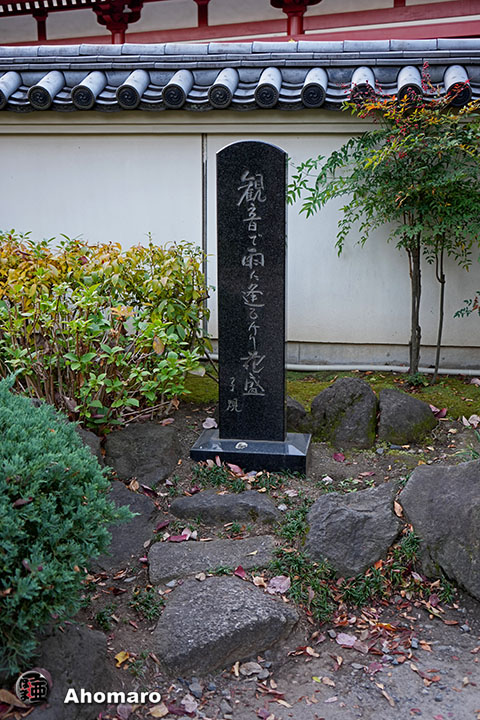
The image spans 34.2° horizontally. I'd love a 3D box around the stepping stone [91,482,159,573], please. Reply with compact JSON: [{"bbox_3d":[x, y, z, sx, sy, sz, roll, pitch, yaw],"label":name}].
[{"bbox_3d":[-0.460,0.621,2.944,0.271,0.261,0.403,0,12,0],"label":"stepping stone"}]

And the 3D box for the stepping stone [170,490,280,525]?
[{"bbox_3d":[-0.058,0.595,3.154,0.442,0.092,0.195,0,12,0],"label":"stepping stone"}]

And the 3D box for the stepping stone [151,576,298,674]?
[{"bbox_3d":[-0.054,0.852,2.535,0.449,0.162,0.367,-4,12,-18],"label":"stepping stone"}]

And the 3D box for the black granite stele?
[{"bbox_3d":[0.058,-0.226,3.449,0.513,1.432,0.325,2,12,9],"label":"black granite stele"}]

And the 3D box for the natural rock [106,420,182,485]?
[{"bbox_3d":[-0.425,0.404,3.434,0.319,0.238,0.309,0,12,0],"label":"natural rock"}]

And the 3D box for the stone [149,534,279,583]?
[{"bbox_3d":[-0.106,0.730,2.867,0.456,0.093,0.258,-2,12,-8],"label":"stone"}]

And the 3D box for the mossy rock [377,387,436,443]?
[{"bbox_3d":[0.821,0.277,3.863,0.268,0.245,0.290,0,12,0],"label":"mossy rock"}]

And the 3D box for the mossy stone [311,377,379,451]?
[{"bbox_3d":[0.501,0.253,3.800,0.306,0.325,0.292,0,12,0],"label":"mossy stone"}]

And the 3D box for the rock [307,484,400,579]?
[{"bbox_3d":[0.410,0.621,2.882,0.335,0.290,0.322,0,12,0],"label":"rock"}]

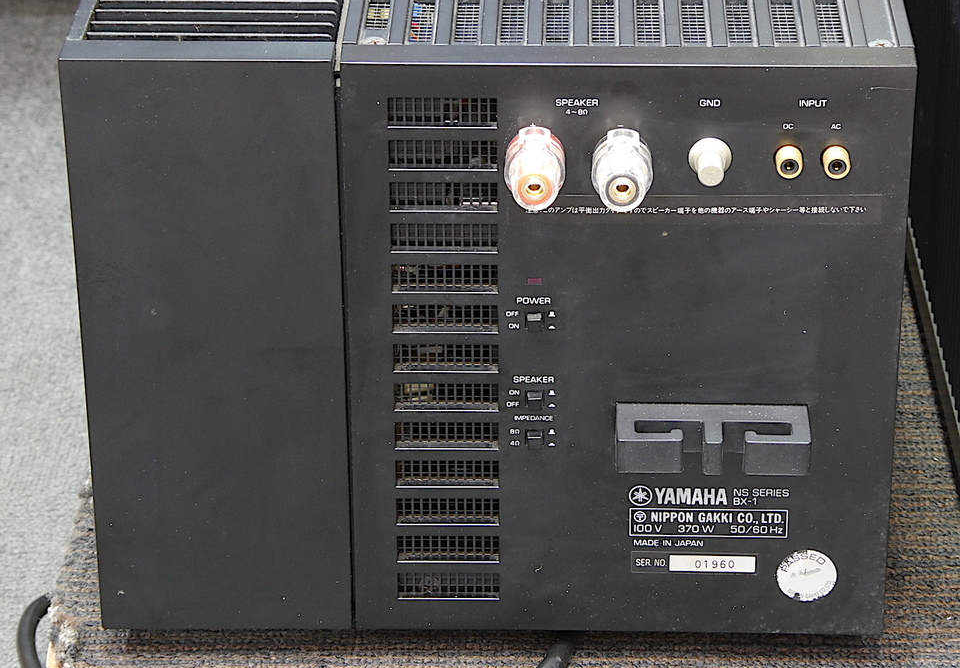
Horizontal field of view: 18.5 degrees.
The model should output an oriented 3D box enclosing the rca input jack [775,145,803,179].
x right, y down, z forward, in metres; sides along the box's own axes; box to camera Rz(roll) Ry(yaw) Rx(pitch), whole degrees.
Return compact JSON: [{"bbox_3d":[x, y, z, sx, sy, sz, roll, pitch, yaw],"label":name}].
[{"bbox_3d":[0.097,-0.054,0.921,0.008,0.008,0.008,0,26,2],"label":"rca input jack"}]

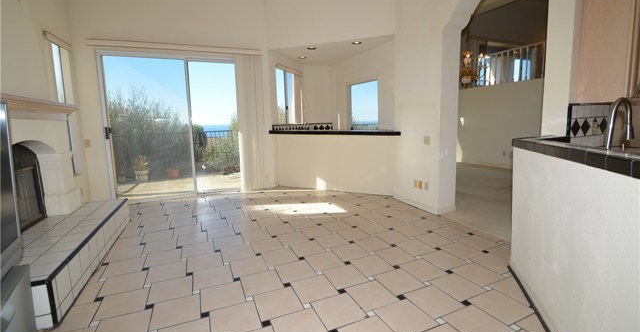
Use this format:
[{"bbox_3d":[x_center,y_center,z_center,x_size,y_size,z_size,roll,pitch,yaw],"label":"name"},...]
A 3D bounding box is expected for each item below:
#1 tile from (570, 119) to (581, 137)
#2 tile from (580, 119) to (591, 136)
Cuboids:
[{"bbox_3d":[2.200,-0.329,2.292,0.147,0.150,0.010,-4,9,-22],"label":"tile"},{"bbox_3d":[2.395,-0.349,2.400,0.150,0.150,0.010,-4,9,-24],"label":"tile"}]

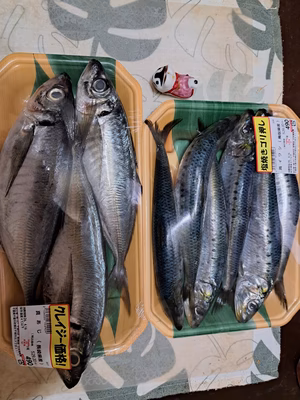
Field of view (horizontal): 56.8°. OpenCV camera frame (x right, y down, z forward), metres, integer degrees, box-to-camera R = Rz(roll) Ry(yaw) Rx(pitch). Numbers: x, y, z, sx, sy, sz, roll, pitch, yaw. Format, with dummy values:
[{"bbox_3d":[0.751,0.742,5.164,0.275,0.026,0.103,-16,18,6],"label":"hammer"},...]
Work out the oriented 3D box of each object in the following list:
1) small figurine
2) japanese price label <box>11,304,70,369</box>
[{"bbox_3d":[0.027,-0.127,0.296,0.043,0.028,0.026,13,90,-9],"label":"small figurine"},{"bbox_3d":[-0.104,0.131,0.266,0.059,0.004,0.060,1,93,4],"label":"japanese price label"}]

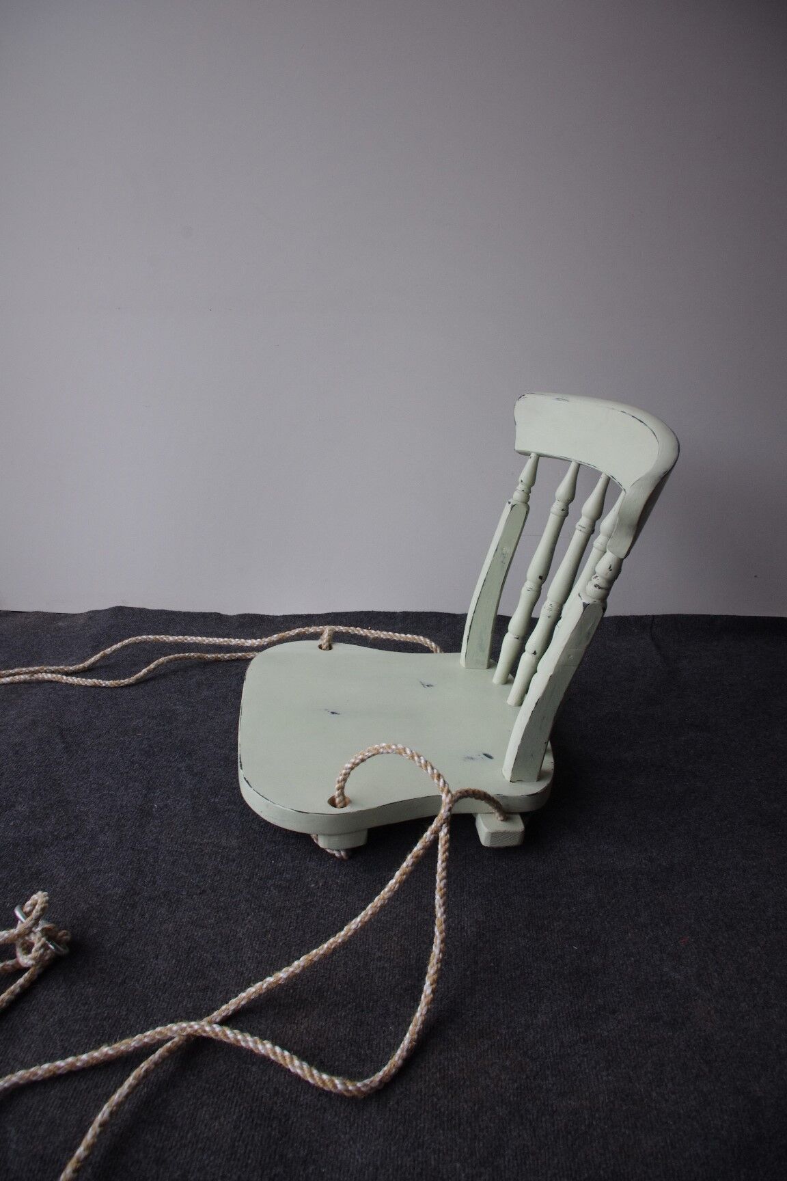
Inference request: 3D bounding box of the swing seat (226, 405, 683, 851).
[{"bbox_3d":[0.061,0.000,1.090,0.503,0.456,0.411,0,24,-7],"label":"swing seat"}]

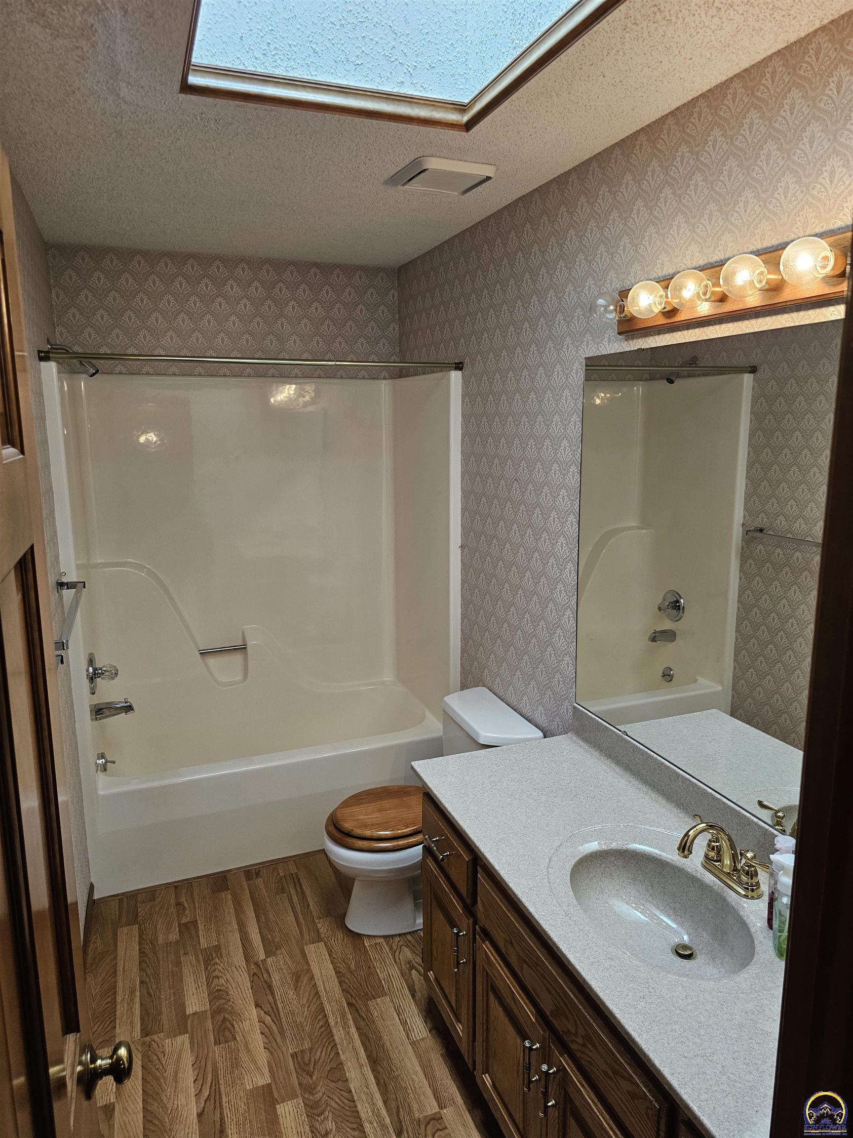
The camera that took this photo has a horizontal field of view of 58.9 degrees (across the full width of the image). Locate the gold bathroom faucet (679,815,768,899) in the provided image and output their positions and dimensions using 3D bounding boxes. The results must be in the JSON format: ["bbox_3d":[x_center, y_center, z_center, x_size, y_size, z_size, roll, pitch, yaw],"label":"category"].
[{"bbox_3d":[0.603,0.600,1.601,0.179,0.149,0.238,-5,12,-21],"label":"gold bathroom faucet"}]

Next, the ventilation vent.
[{"bbox_3d":[0.036,-1.147,2.231,0.236,0.030,0.286,-5,12,-21],"label":"ventilation vent"}]

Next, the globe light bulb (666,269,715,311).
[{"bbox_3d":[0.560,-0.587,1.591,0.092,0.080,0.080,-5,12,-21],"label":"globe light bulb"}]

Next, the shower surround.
[{"bbox_3d":[-0.690,0.164,3.264,1.499,1.960,0.749,-5,12,-21],"label":"shower surround"}]

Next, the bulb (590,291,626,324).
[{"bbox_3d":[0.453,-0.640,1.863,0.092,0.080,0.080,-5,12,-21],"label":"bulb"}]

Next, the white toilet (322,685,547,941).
[{"bbox_3d":[-0.010,0.898,2.683,0.715,0.743,0.467,-5,12,-21],"label":"white toilet"}]

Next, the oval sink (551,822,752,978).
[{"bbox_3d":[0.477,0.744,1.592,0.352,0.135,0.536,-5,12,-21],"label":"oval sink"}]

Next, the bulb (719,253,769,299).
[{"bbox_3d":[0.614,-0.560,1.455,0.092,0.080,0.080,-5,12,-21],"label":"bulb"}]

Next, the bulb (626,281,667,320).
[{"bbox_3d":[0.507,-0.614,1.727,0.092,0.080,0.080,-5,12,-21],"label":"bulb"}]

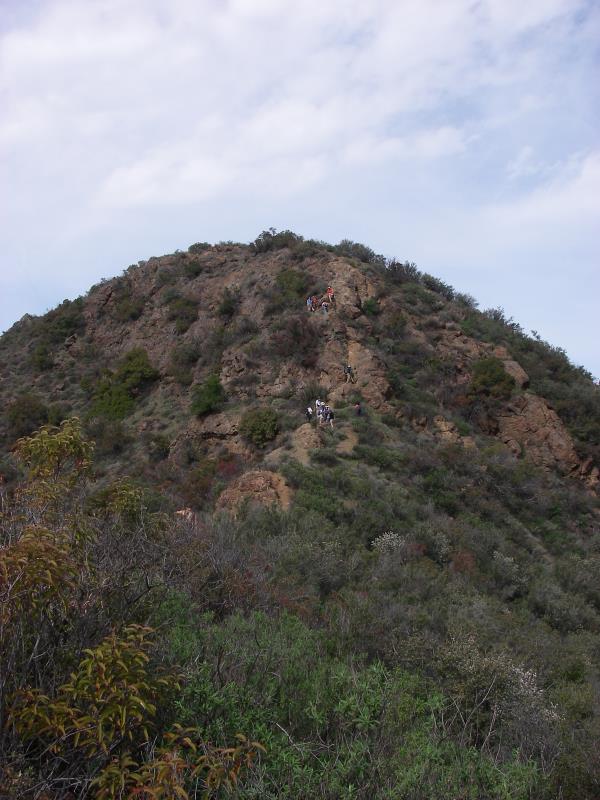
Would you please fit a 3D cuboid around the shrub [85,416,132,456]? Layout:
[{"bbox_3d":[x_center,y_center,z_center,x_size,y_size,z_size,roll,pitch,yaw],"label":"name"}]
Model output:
[{"bbox_3d":[-16.573,3.159,76.000,4.029,3.358,3.546,0,-5,0],"label":"shrub"}]

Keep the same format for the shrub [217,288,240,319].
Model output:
[{"bbox_3d":[-8.223,-11.098,101.000,2.650,3.243,2.932,0,-6,0],"label":"shrub"}]

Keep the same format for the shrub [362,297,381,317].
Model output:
[{"bbox_3d":[8.060,-10.540,99.000,1.948,2.119,1.826,0,-6,0],"label":"shrub"}]

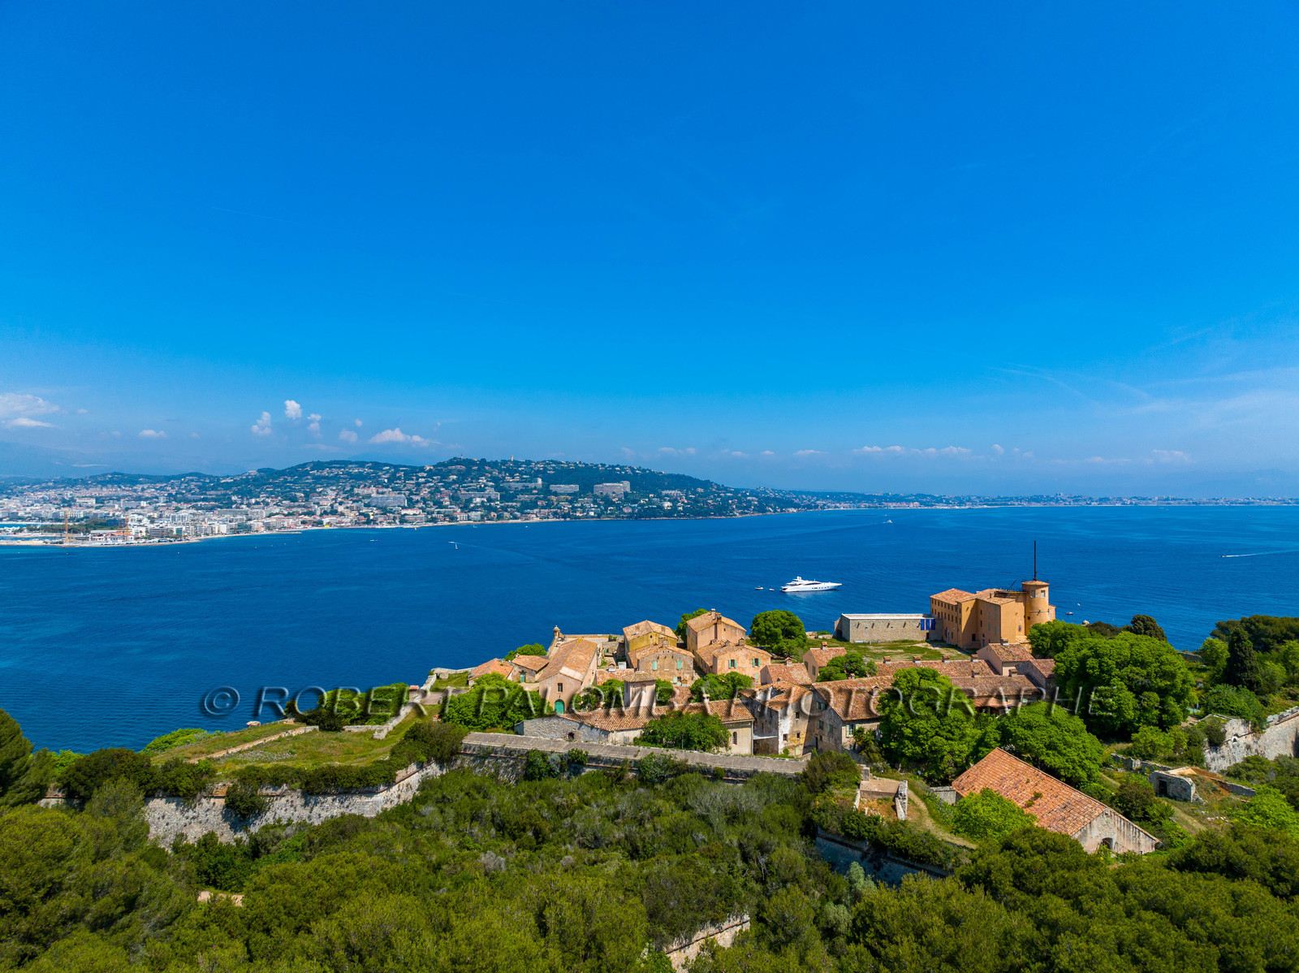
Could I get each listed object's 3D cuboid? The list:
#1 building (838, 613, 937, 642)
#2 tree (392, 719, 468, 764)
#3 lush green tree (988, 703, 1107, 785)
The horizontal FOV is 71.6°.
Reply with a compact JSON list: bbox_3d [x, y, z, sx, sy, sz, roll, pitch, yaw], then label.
[{"bbox_3d":[63.200,37.700,241.500,24.000,6.300,10.500,0,-1,-3],"label":"building"},{"bbox_3d":[-32.100,36.900,132.000,10.900,5.800,8.500,0,-1,0],"label":"tree"},{"bbox_3d":[58.100,37.340,132.300,17.250,11.560,15.750,0,-1,24],"label":"lush green tree"}]

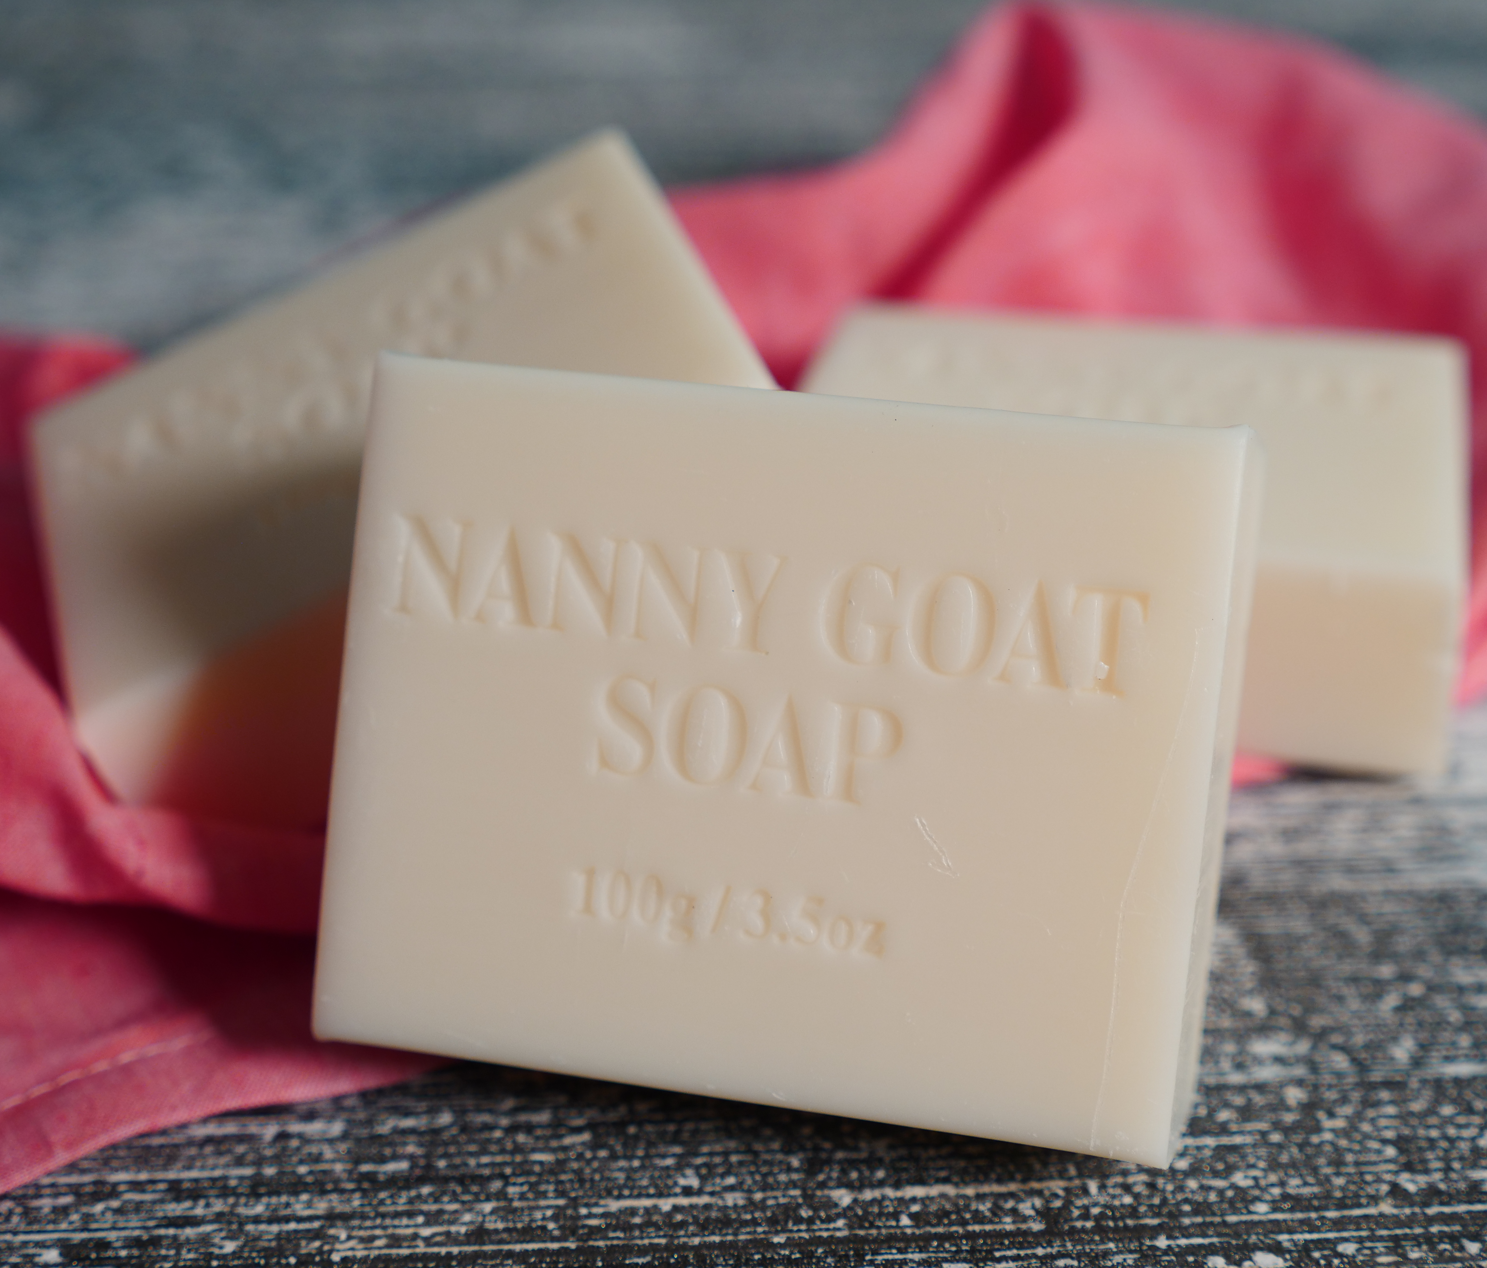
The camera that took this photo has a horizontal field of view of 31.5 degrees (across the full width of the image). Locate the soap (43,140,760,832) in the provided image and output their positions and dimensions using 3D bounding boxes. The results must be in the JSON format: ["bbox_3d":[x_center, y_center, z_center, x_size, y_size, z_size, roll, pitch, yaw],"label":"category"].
[{"bbox_3d":[-0.035,-0.016,0.281,0.074,0.023,0.059,-26,39,0],"label":"soap"}]

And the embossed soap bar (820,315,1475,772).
[{"bbox_3d":[0.042,-0.013,0.297,0.074,0.023,0.059,5,31,12],"label":"embossed soap bar"}]

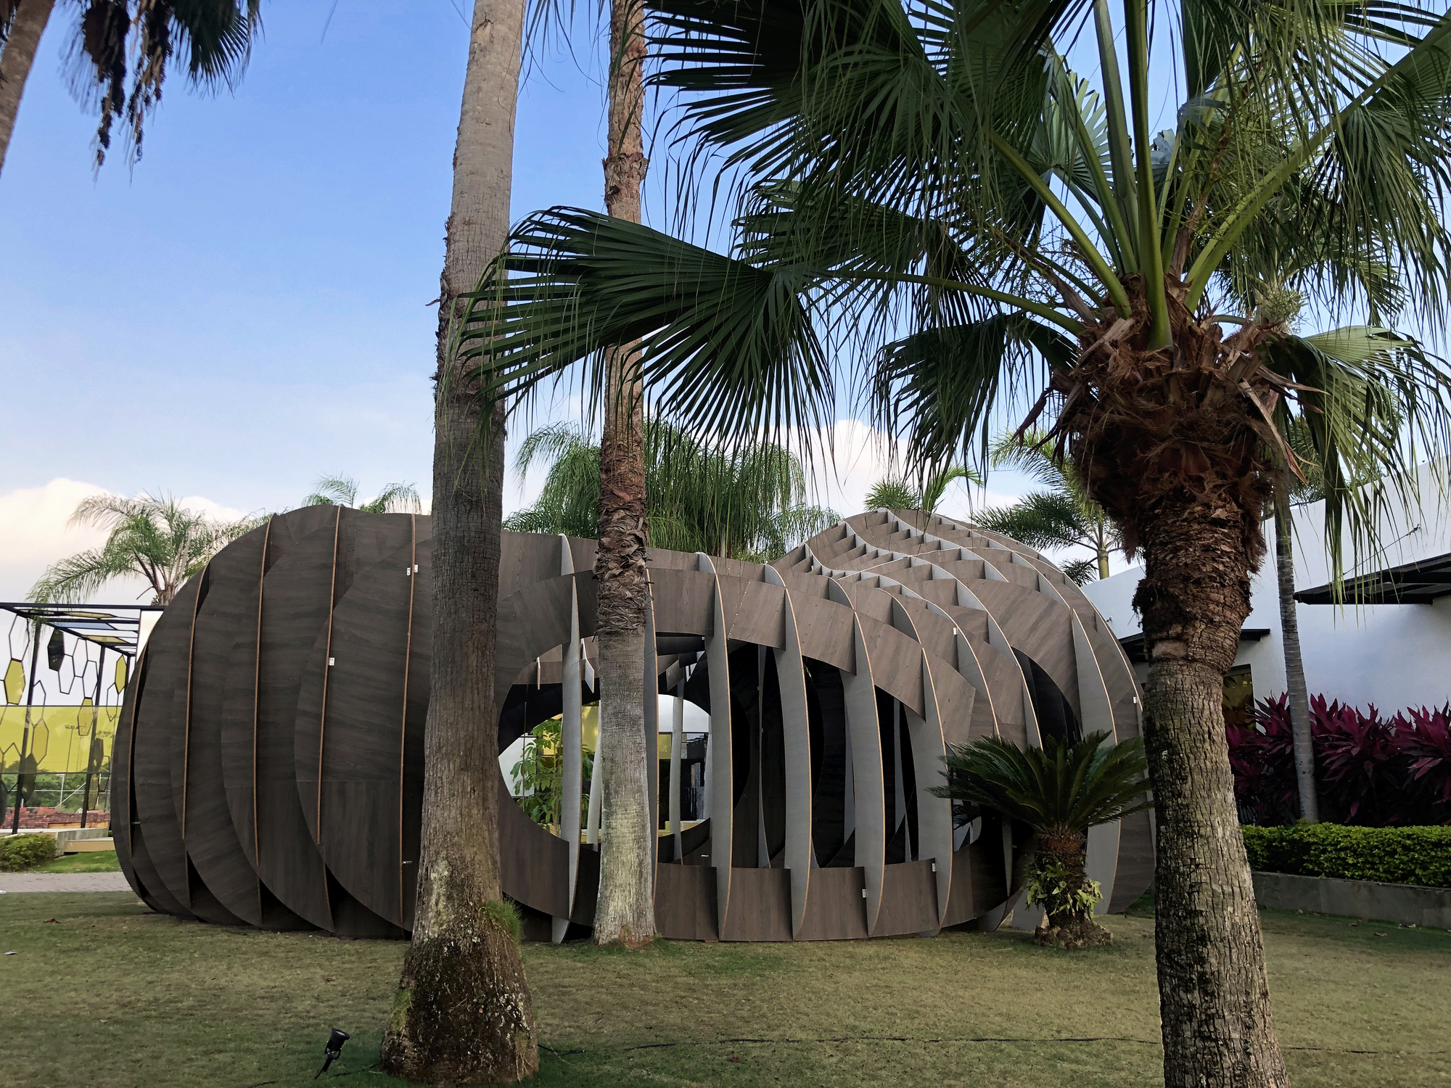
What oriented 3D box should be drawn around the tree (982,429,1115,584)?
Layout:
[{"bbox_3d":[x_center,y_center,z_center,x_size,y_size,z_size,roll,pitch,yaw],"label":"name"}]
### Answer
[{"bbox_3d":[8.417,2.064,26.112,5.400,9.200,5.400,0,-11,0],"label":"tree"}]

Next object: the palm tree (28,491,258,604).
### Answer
[{"bbox_3d":[-13.131,2.851,26.973,6.000,8.000,6.000,0,-11,0],"label":"palm tree"}]

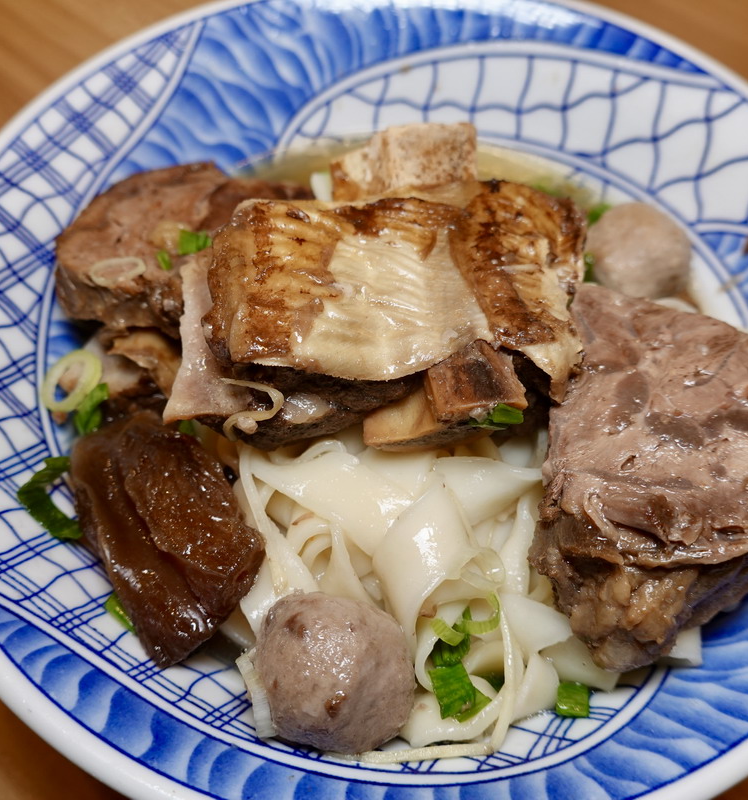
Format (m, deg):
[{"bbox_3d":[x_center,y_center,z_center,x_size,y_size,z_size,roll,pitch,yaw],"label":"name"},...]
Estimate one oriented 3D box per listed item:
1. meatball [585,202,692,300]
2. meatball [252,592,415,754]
[{"bbox_3d":[0.079,-0.044,0.238,0.032,0.031,0.032,0,61,0],"label":"meatball"},{"bbox_3d":[-0.008,0.057,0.167,0.033,0.032,0.033,0,61,0],"label":"meatball"}]

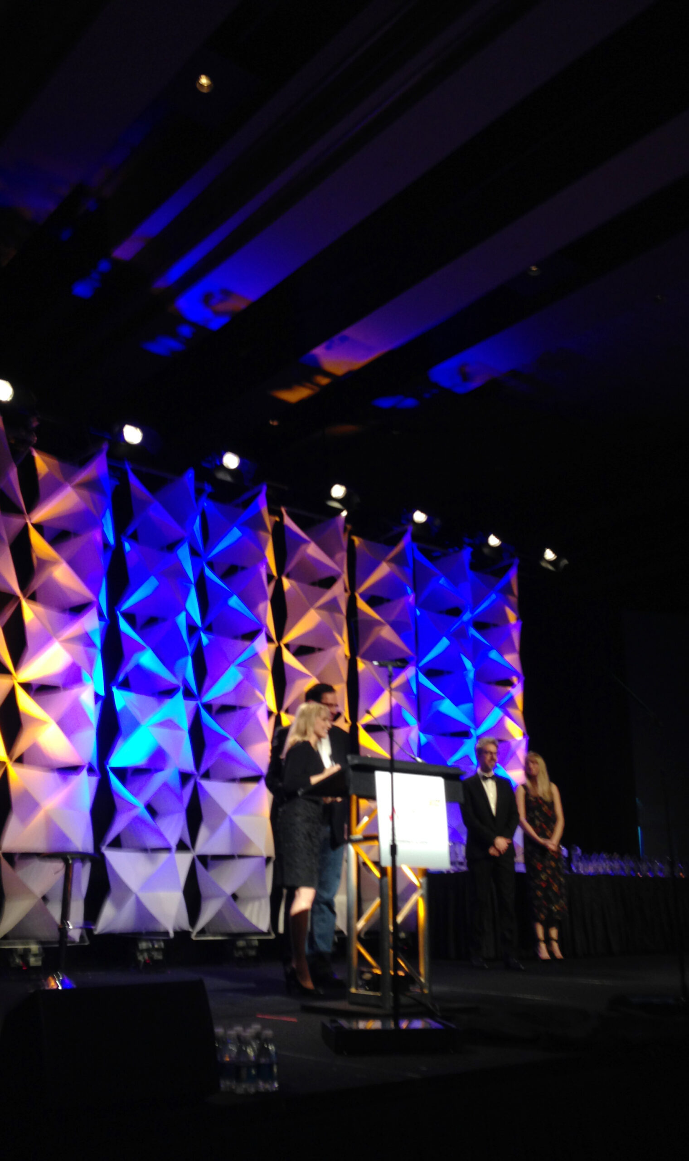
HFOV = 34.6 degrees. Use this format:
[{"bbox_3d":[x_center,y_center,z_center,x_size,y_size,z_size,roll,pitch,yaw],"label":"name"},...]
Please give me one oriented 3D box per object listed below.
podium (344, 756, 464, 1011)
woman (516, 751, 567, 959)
[{"bbox_3d":[0.260,1.735,6.390,0.840,1.320,0.450,12,-18,-39],"label":"podium"},{"bbox_3d":[1.665,2.326,9.507,0.440,1.710,0.310,5,-15,-19],"label":"woman"}]

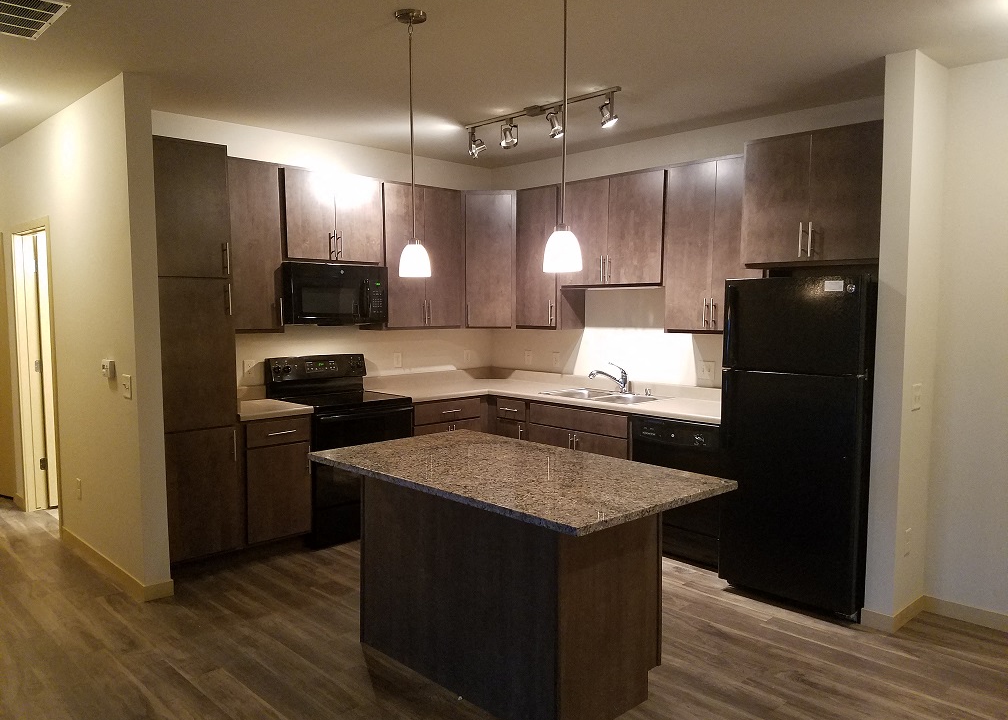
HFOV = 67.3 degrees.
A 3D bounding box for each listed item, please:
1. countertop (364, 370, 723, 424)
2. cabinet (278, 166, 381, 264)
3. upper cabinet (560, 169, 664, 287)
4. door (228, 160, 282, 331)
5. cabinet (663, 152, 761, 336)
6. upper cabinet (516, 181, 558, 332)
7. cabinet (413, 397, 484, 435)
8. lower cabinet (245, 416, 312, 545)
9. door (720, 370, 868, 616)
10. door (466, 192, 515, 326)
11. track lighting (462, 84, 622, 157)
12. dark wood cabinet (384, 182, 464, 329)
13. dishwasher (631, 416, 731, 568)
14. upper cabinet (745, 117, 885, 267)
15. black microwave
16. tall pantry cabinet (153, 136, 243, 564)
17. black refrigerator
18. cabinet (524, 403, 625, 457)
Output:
[{"bbox_3d":[0.333,0.234,5.282,1.365,0.132,2.690,-4,6,-44],"label":"countertop"},{"bbox_3d":[-1.259,-0.975,5.306,0.770,0.613,0.325,-4,6,-44],"label":"cabinet"},{"bbox_3d":[0.843,-0.892,5.324,0.322,0.775,0.920,-4,5,-43],"label":"upper cabinet"},{"bbox_3d":[-1.603,-0.710,4.793,0.410,1.043,0.024,-4,6,-43],"label":"door"},{"bbox_3d":[1.394,-0.704,4.753,0.322,1.072,0.685,-4,5,-43],"label":"cabinet"},{"bbox_3d":[0.364,-0.787,5.931,0.325,1.073,0.460,-4,6,-44],"label":"upper cabinet"},{"bbox_3d":[-0.606,0.697,5.750,0.710,0.870,0.620,-4,5,-43],"label":"cabinet"},{"bbox_3d":[-1.603,0.739,4.892,0.470,0.823,0.627,-4,6,-44],"label":"lower cabinet"},{"bbox_3d":[1.476,0.654,3.949,0.085,1.165,0.745,-4,6,-44],"label":"door"},{"bbox_3d":[-0.115,-0.779,5.891,0.400,1.035,0.030,0,4,2],"label":"door"},{"bbox_3d":[0.193,-1.405,4.542,0.130,0.225,1.260,-4,6,-44],"label":"track lighting"},{"bbox_3d":[-0.701,-0.774,5.764,0.745,1.072,0.322,-4,5,-43],"label":"dark wood cabinet"},{"bbox_3d":[1.221,0.767,4.783,0.610,0.865,0.604,-4,5,-43],"label":"dishwasher"},{"bbox_3d":[1.828,-0.865,4.172,0.630,0.683,0.770,-4,6,-44],"label":"upper cabinet"},{"bbox_3d":[-1.234,-0.449,5.317,0.755,0.412,0.400,-4,6,-44],"label":"black microwave"},{"bbox_3d":[-1.948,-0.031,4.502,0.470,2.413,0.630,-4,6,-44],"label":"tall pantry cabinet"},{"bbox_3d":[1.706,0.400,4.128,0.750,1.687,0.724,-4,5,-43],"label":"black refrigerator"},{"bbox_3d":[0.708,0.725,5.360,0.620,0.870,0.915,-4,5,-43],"label":"cabinet"}]

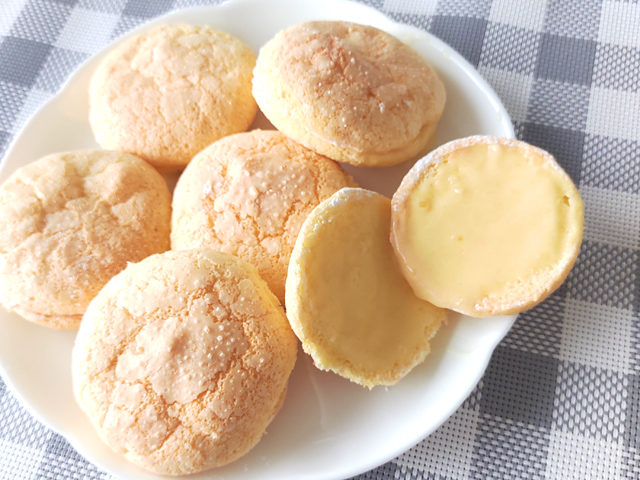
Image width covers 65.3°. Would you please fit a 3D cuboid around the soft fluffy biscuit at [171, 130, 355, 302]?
[{"bbox_3d":[-0.023,-0.010,0.204,0.075,0.037,0.075,0,71,2],"label":"soft fluffy biscuit"}]

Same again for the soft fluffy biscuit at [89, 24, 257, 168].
[{"bbox_3d":[-0.065,-0.065,0.224,0.071,0.036,0.071,0,71,2],"label":"soft fluffy biscuit"}]

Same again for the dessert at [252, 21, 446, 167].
[{"bbox_3d":[0.013,-0.064,0.212,0.080,0.036,0.080,0,58,-7],"label":"dessert"}]

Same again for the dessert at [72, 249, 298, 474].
[{"bbox_3d":[-0.047,0.041,0.178,0.078,0.038,0.078,0,77,5],"label":"dessert"}]

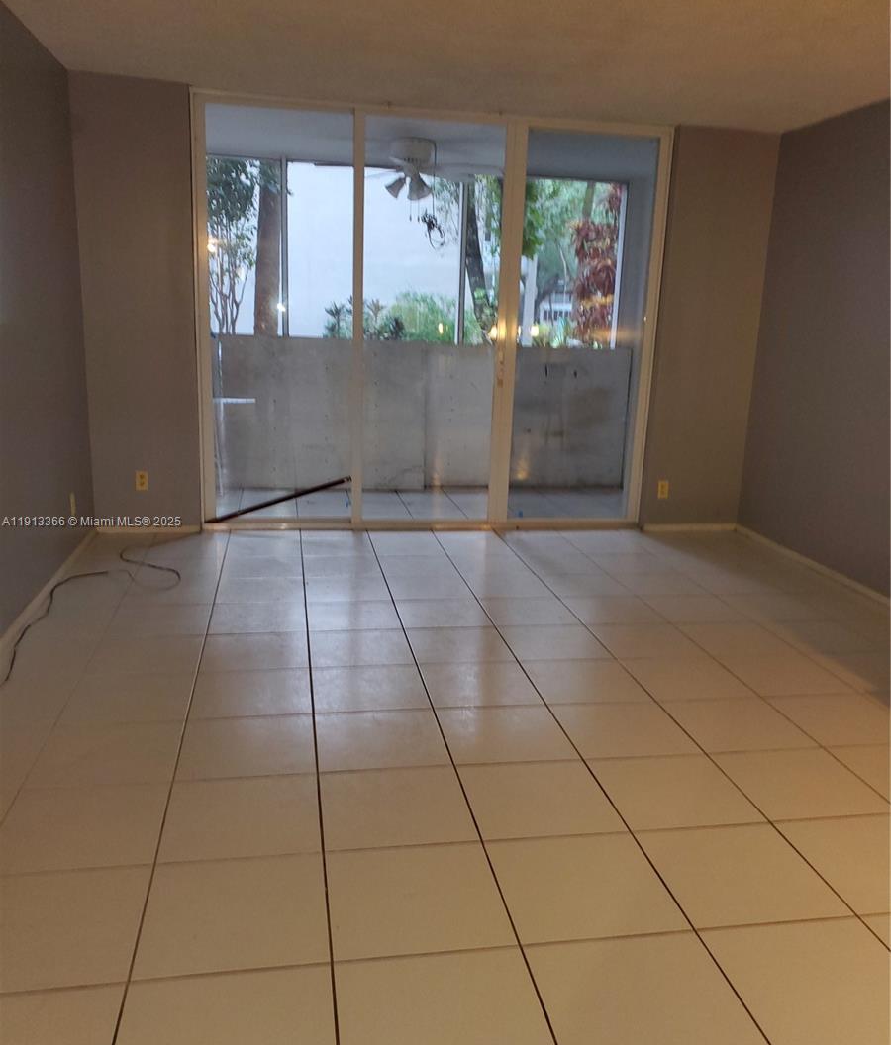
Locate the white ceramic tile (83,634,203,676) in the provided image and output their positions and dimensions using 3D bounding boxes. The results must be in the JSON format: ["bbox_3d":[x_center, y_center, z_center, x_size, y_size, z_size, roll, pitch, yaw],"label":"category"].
[{"bbox_3d":[-1.144,0.512,3.439,0.402,0.010,0.394,0,14,-10],"label":"white ceramic tile"}]

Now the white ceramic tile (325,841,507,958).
[{"bbox_3d":[-0.070,0.879,2.090,0.402,0.010,0.394,0,14,-10],"label":"white ceramic tile"}]

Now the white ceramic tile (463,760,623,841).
[{"bbox_3d":[0.261,0.787,2.543,0.395,0.010,0.382,0,14,-10],"label":"white ceramic tile"}]

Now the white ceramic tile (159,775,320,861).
[{"bbox_3d":[-0.539,0.788,2.391,0.402,0.010,0.394,0,14,-10],"label":"white ceramic tile"}]

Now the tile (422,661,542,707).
[{"bbox_3d":[0.125,0.604,3.306,0.400,0.010,0.394,0,14,-10],"label":"tile"}]

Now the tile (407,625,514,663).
[{"bbox_3d":[0.056,0.510,3.671,0.395,0.010,0.382,0,14,-10],"label":"tile"}]

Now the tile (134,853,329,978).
[{"bbox_3d":[-0.475,0.888,2.037,0.400,0.010,0.390,0,14,-10],"label":"tile"}]

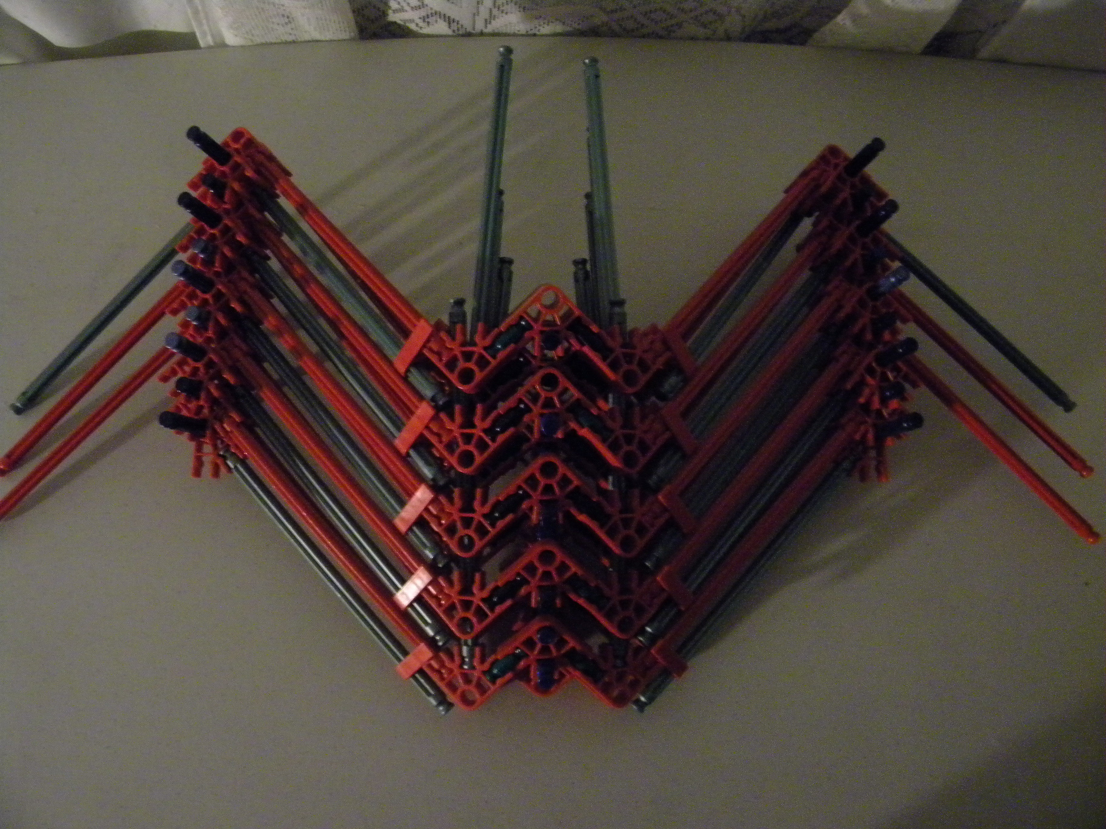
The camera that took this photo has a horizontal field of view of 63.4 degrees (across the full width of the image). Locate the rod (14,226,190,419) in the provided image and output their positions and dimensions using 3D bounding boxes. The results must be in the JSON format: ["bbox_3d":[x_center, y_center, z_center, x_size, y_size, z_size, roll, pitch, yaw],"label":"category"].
[{"bbox_3d":[-0.181,-0.048,0.374,0.129,0.006,0.006,-45,78,2],"label":"rod"}]

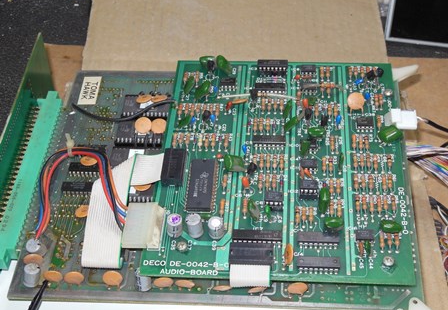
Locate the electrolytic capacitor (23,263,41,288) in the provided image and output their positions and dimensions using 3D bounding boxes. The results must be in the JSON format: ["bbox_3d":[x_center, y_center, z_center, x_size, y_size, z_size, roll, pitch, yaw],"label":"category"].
[{"bbox_3d":[-0.104,0.065,0.348,0.008,0.011,0.008,8,45,-3],"label":"electrolytic capacitor"}]

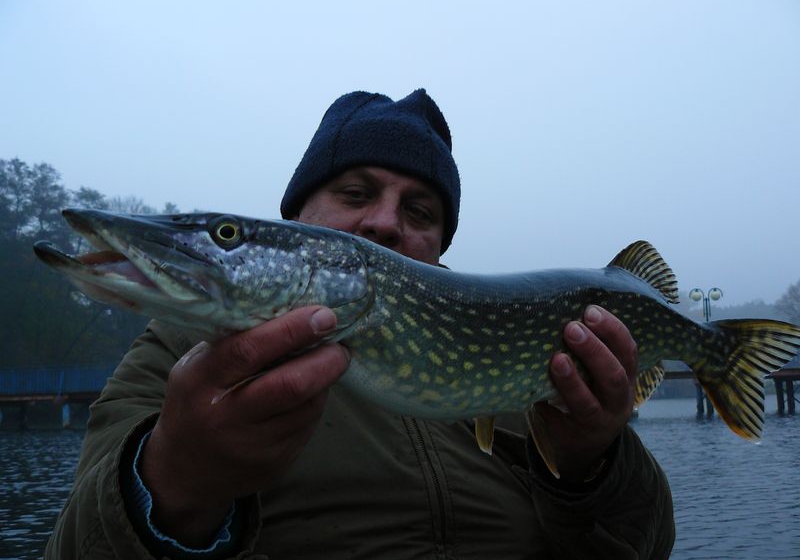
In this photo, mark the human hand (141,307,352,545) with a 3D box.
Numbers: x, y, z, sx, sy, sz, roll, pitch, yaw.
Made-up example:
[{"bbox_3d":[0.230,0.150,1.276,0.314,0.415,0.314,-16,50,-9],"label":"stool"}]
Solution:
[{"bbox_3d":[-0.102,0.097,0.550,0.105,0.170,0.105,32,9,13],"label":"human hand"}]

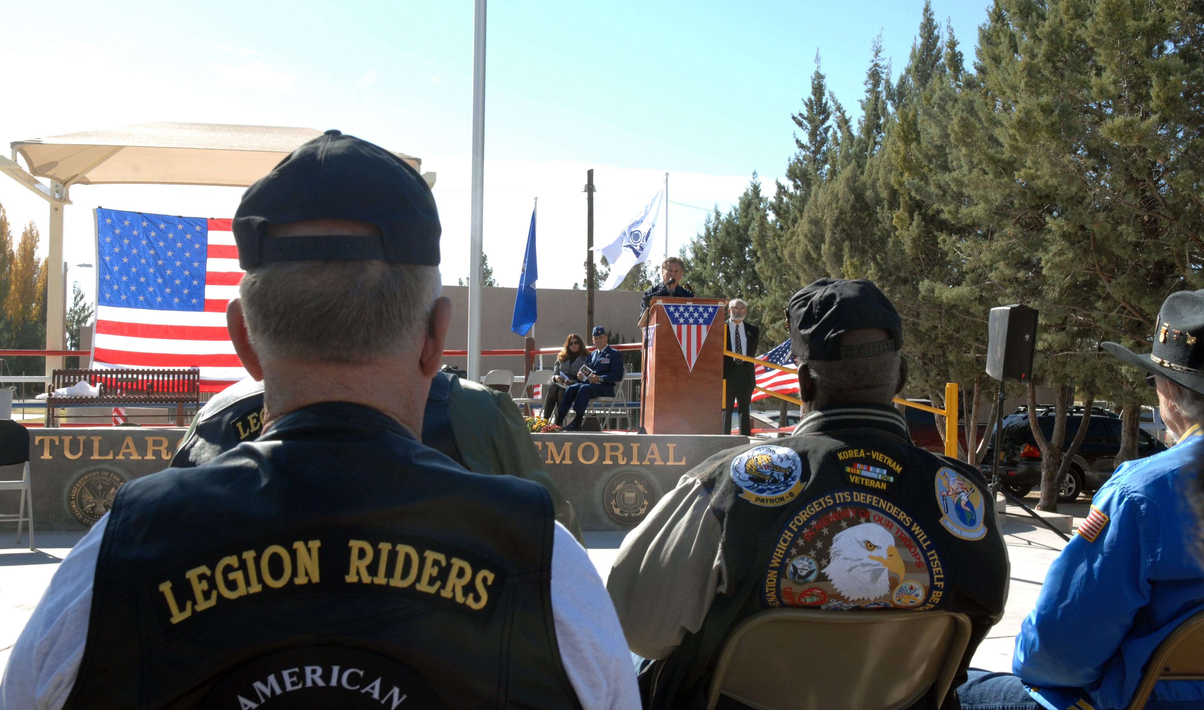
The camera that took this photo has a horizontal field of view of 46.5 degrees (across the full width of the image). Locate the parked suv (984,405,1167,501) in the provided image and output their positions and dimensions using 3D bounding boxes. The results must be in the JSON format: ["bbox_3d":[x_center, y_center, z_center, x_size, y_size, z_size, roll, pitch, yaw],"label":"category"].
[{"bbox_3d":[9.683,1.945,27.317,4.500,1.720,1.840,2,-2,-19],"label":"parked suv"}]

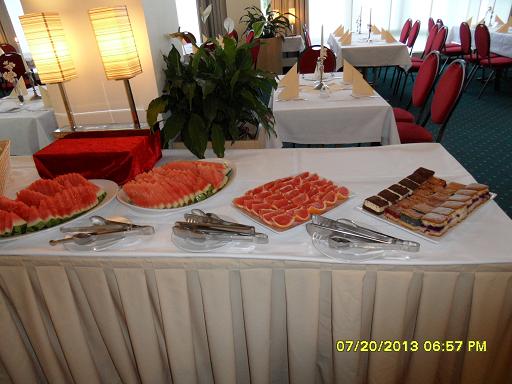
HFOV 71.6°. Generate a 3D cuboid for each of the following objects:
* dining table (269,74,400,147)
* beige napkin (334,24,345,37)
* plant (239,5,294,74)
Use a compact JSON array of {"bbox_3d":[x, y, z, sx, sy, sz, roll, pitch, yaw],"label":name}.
[{"bbox_3d":[0.597,-0.527,3.122,0.840,0.750,1.200,-1,29,7],"label":"dining table"},{"bbox_3d":[1.271,-2.428,5.354,0.160,0.170,0.140,-1,30,5],"label":"beige napkin"},{"bbox_3d":[0.190,-2.312,5.766,0.860,1.280,0.800,-1,29,7],"label":"plant"}]

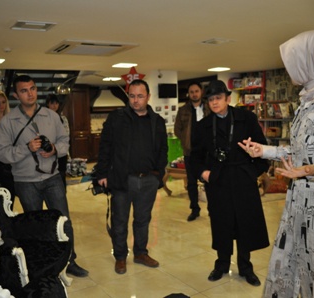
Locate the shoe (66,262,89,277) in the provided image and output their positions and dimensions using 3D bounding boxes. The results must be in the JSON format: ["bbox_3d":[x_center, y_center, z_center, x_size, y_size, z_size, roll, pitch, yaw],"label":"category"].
[{"bbox_3d":[-0.733,1.077,3.394,0.285,0.115,0.105,2,7,34],"label":"shoe"}]

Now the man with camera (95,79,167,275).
[{"bbox_3d":[-0.229,0.236,3.489,0.650,1.730,0.410,-4,6,-17],"label":"man with camera"}]

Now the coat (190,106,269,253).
[{"bbox_3d":[0.620,0.252,3.192,0.650,1.270,0.410,-1,6,14],"label":"coat"}]

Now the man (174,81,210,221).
[{"bbox_3d":[0.519,0.025,5.028,0.560,1.800,0.380,-1,6,8],"label":"man"}]

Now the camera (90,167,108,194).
[{"bbox_3d":[-0.541,0.303,3.420,0.170,0.140,0.150,-7,7,-40],"label":"camera"}]

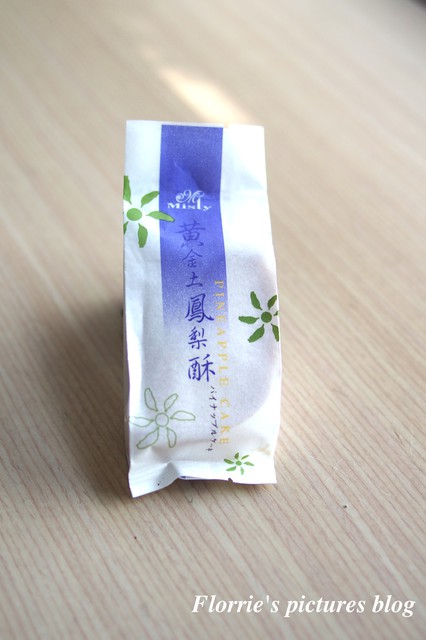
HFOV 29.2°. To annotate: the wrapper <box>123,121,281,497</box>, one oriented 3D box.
[{"bbox_3d":[-0.005,-0.008,0.304,0.054,0.027,0.137,0,80,-9],"label":"wrapper"}]

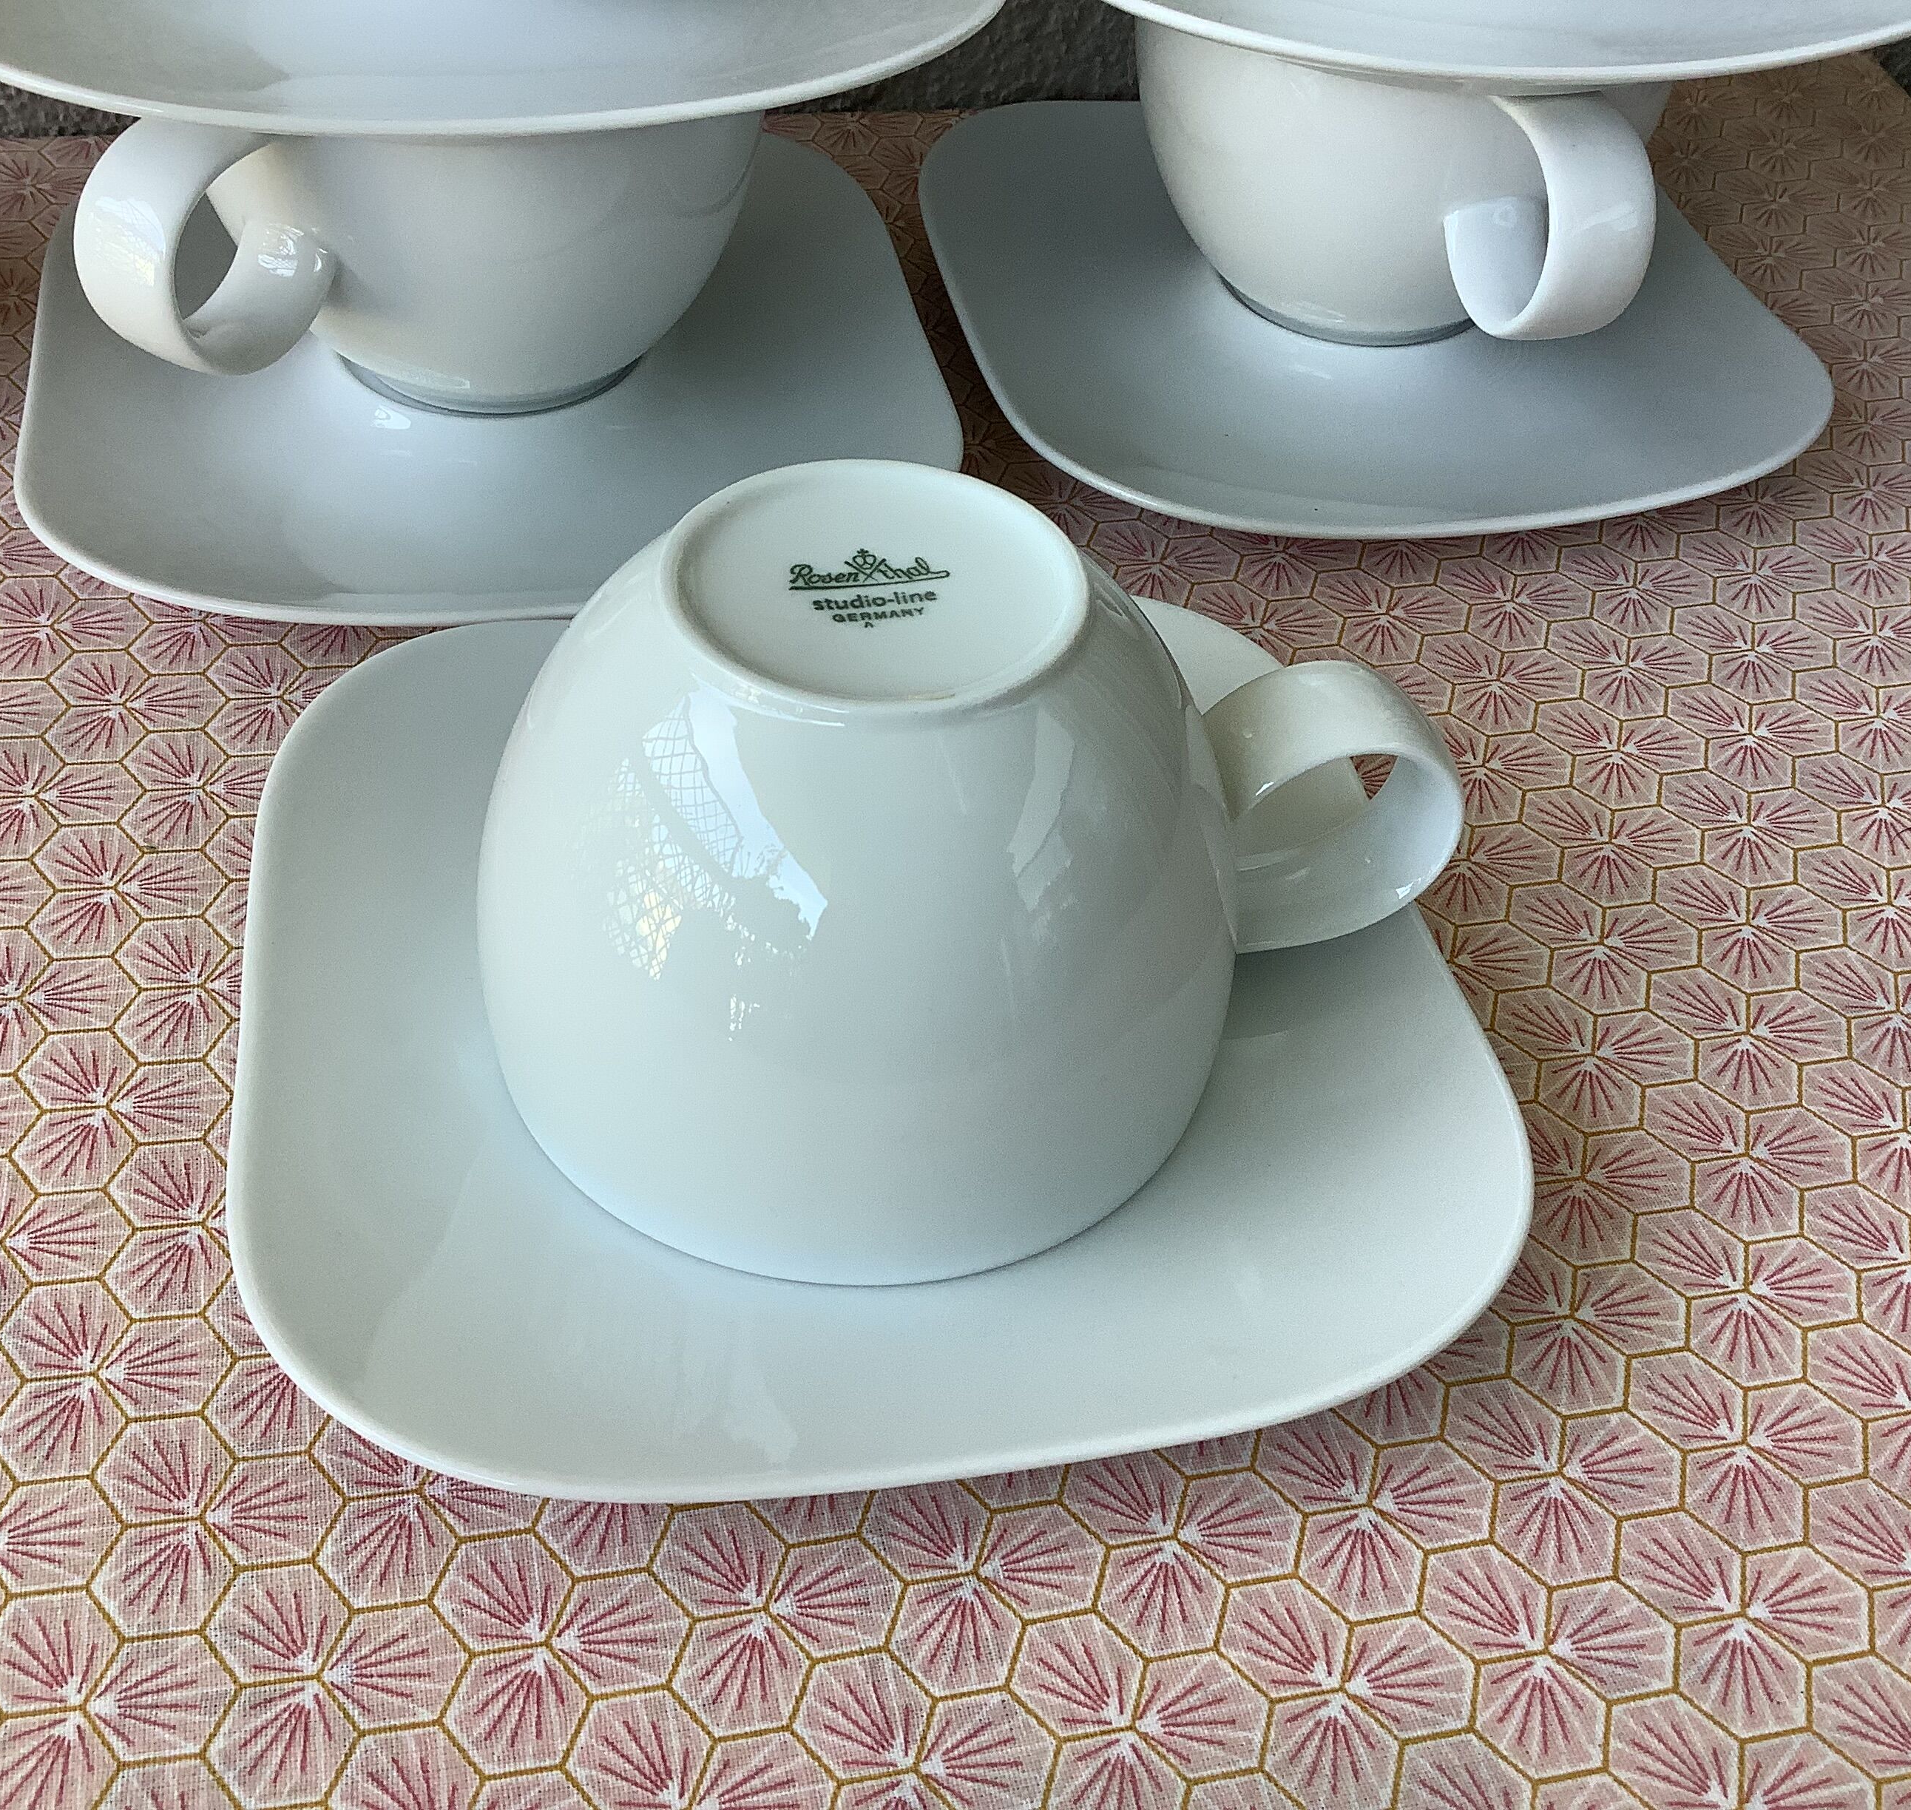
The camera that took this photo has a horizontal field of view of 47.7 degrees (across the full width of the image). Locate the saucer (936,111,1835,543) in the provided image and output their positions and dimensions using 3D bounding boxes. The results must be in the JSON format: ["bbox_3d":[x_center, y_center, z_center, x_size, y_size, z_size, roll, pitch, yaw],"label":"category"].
[{"bbox_3d":[0.071,-0.105,0.391,0.145,0.018,0.145,-7,46,-12],"label":"saucer"}]

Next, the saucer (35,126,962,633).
[{"bbox_3d":[-0.077,-0.088,0.362,0.145,0.018,0.145,-6,45,-11],"label":"saucer"}]

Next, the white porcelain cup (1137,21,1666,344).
[{"bbox_3d":[0.076,-0.126,0.363,0.090,0.063,0.114,-7,45,-11],"label":"white porcelain cup"}]

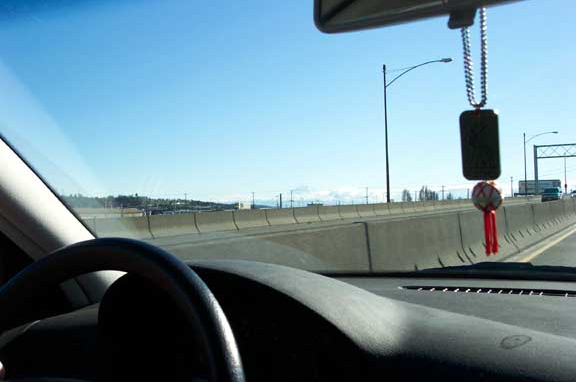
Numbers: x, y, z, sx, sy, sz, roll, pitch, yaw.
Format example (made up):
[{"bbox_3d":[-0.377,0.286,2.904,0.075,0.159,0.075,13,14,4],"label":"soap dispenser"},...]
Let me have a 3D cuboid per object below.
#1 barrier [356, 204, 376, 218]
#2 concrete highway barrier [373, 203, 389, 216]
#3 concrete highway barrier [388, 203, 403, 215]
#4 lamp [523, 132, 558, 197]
[{"bbox_3d":[5.747,1.398,45.107,0.600,0.840,3.050,-2,-1,31],"label":"barrier"},{"bbox_3d":[7.298,1.395,47.734,0.600,0.840,3.050,-2,-1,31],"label":"concrete highway barrier"},{"bbox_3d":[8.848,1.391,50.360,0.600,0.840,3.050,-2,-1,31],"label":"concrete highway barrier"},{"bbox_3d":[43.293,-4.266,103.759,5.700,11.070,0.350,-2,-1,31],"label":"lamp"}]

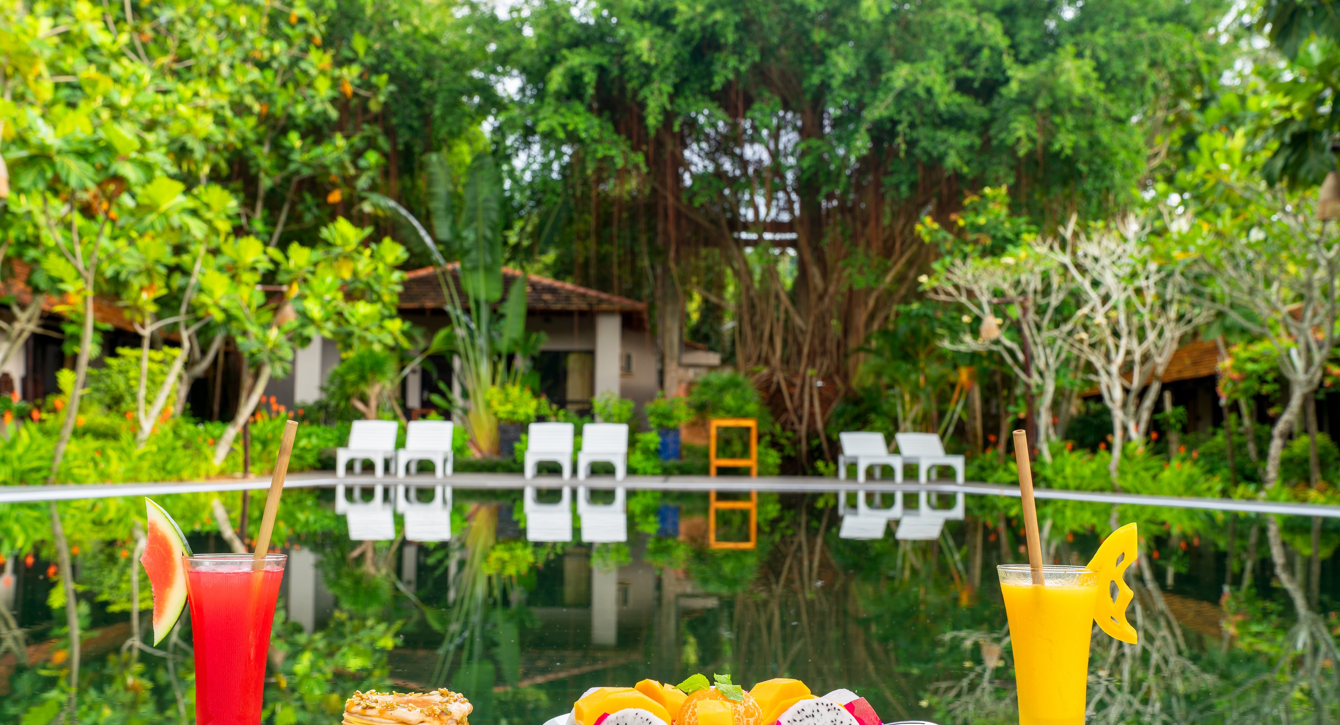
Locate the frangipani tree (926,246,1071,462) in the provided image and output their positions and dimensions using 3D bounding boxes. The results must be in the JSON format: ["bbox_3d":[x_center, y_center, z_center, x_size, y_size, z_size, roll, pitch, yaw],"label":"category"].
[{"bbox_3d":[4.078,-0.071,18.355,1.788,2.770,1.800,1,-4,0],"label":"frangipani tree"}]

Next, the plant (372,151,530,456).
[{"bbox_3d":[-3.680,-0.973,24.929,2.633,5.180,2.000,1,-4,0],"label":"plant"}]

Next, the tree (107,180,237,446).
[{"bbox_3d":[-4.891,-0.405,14.600,1.500,2.760,1.400,1,-4,0],"label":"tree"}]

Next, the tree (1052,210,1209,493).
[{"bbox_3d":[4.816,-0.126,15.552,1.678,2.874,1.750,1,-4,0],"label":"tree"}]

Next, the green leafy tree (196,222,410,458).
[{"bbox_3d":[-4.320,-0.236,17.658,2.462,3.002,2.300,1,-4,0],"label":"green leafy tree"}]

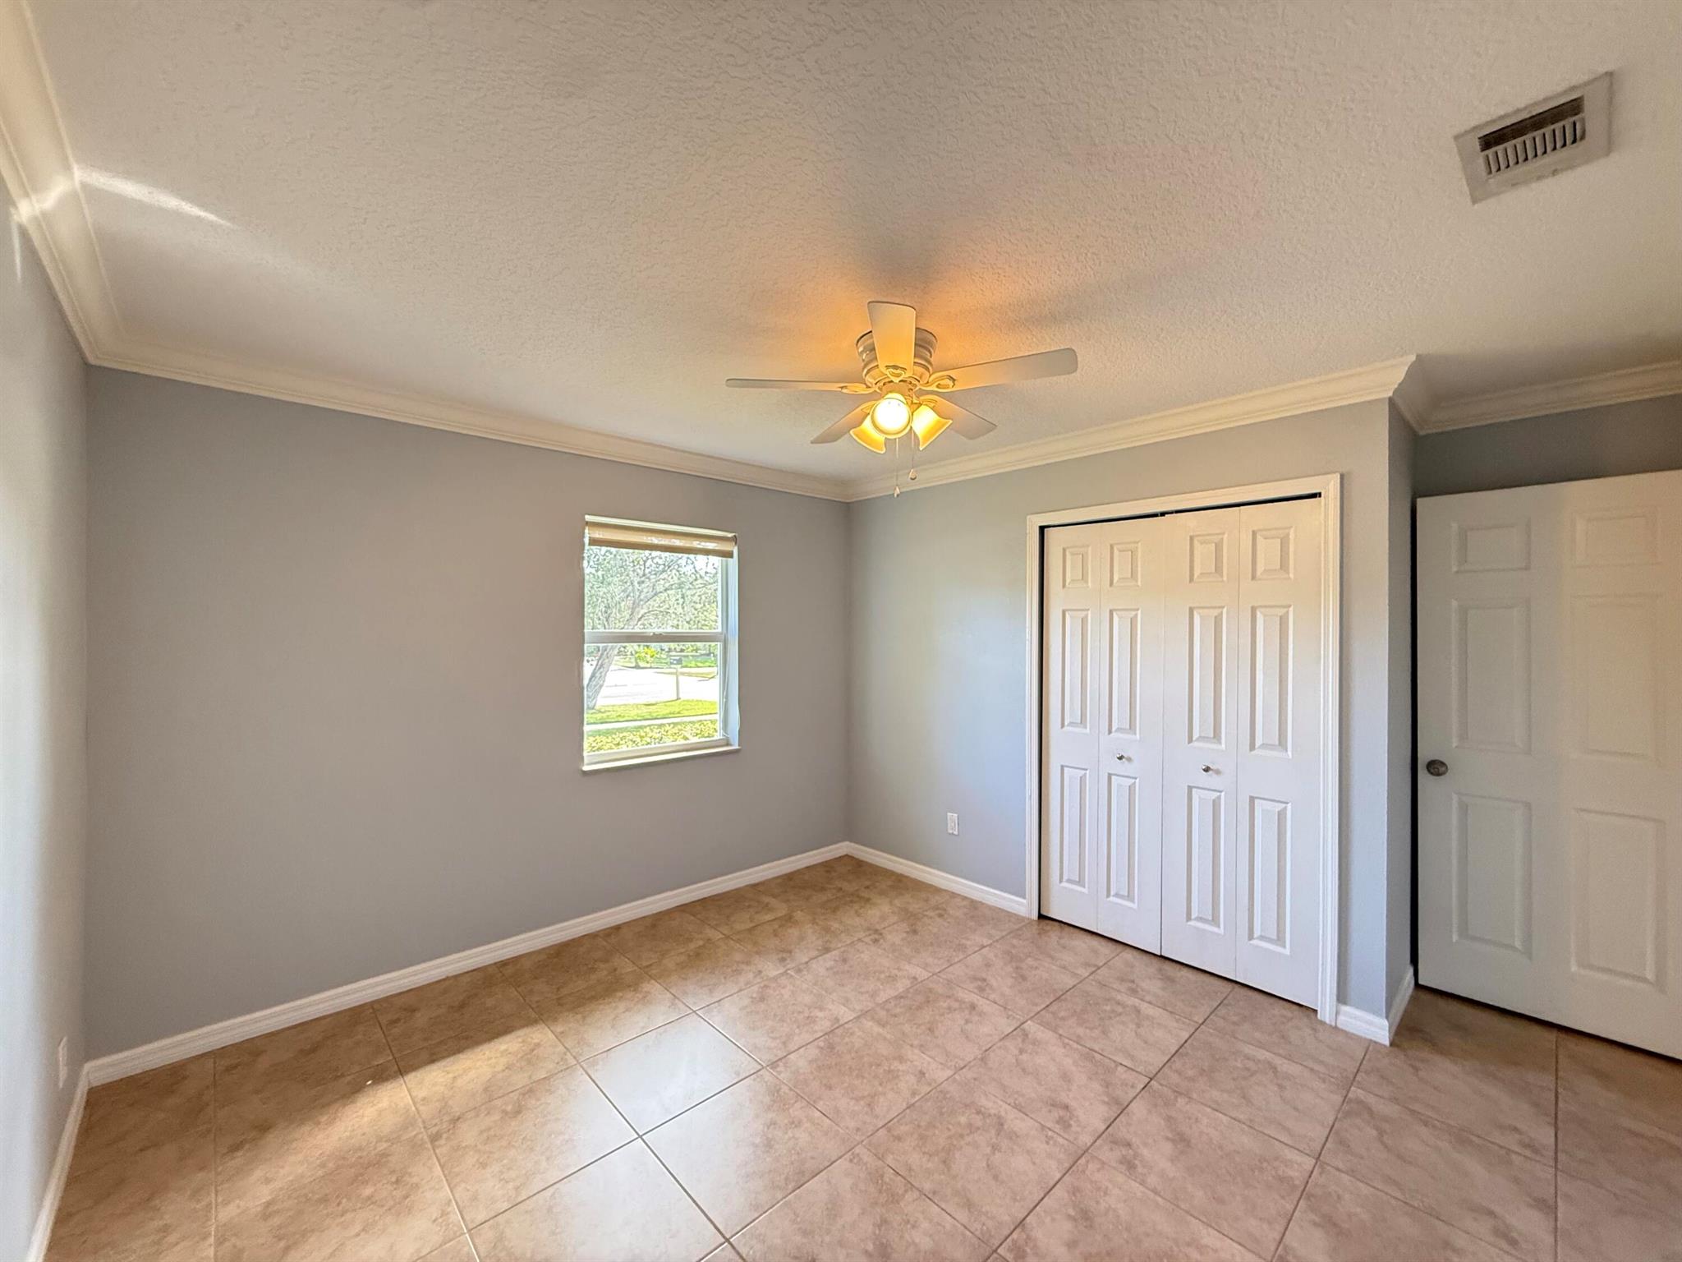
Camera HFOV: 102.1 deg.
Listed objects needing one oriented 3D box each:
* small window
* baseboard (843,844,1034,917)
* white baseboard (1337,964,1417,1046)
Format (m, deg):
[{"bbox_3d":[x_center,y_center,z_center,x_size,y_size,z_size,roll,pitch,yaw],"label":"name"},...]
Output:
[{"bbox_3d":[-0.954,0.055,3.649,0.904,1.226,0.125,0,0,-43],"label":"small window"},{"bbox_3d":[0.505,1.446,4.044,0.020,0.083,1.329,0,0,-43],"label":"baseboard"},{"bbox_3d":[2.144,1.459,2.720,0.601,0.084,0.163,0,0,-43],"label":"white baseboard"}]

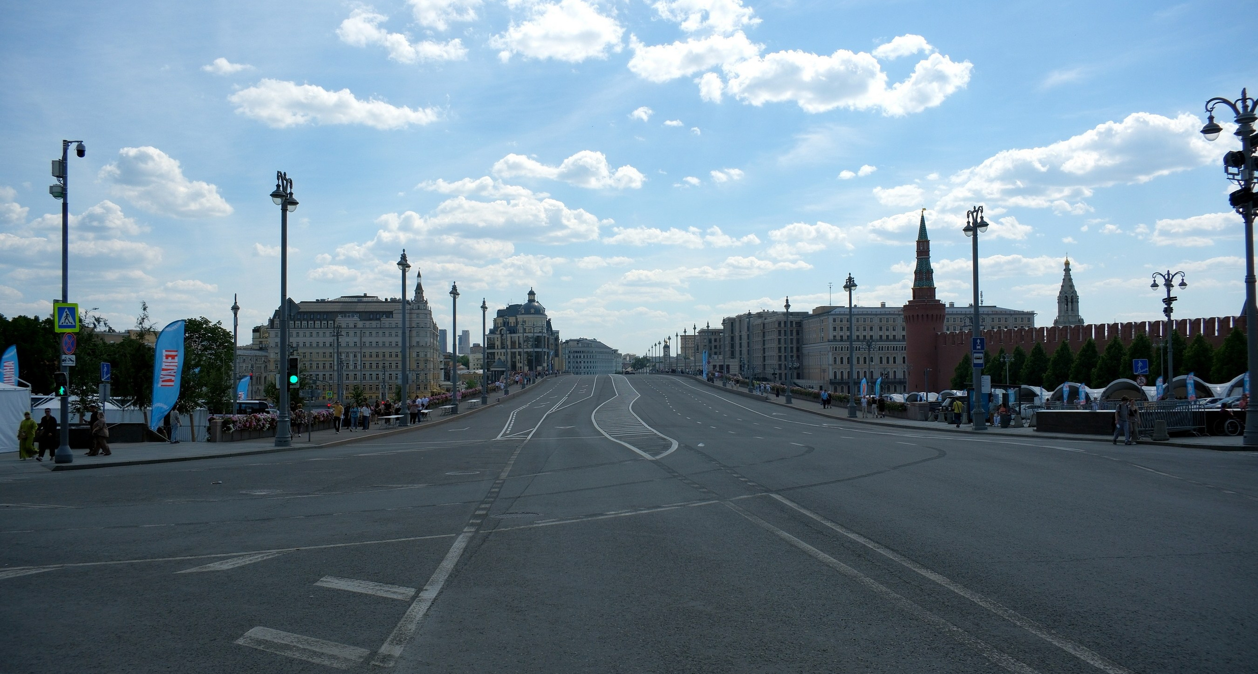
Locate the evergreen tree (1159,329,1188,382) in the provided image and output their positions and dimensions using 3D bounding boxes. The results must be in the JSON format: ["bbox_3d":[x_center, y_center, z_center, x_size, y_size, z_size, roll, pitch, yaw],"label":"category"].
[{"bbox_3d":[70.054,4.124,121.000,4.200,10.400,4.200,0,-2,0],"label":"evergreen tree"}]

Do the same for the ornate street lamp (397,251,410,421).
[{"bbox_3d":[-14.597,0.064,61.184,0.850,11.400,1.500,-1,-2,2],"label":"ornate street lamp"}]

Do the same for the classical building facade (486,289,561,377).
[{"bbox_3d":[-56.806,0.266,512.000,39.000,51.000,34.000,0,-2,0],"label":"classical building facade"}]

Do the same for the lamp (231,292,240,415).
[{"bbox_3d":[-33.378,2.164,80.000,0.700,11.600,2.200,0,-2,-23],"label":"lamp"}]

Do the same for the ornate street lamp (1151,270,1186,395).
[{"bbox_3d":[49.998,0.275,87.000,3.050,13.000,3.050,-2,-2,27],"label":"ornate street lamp"}]

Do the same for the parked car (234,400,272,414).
[{"bbox_3d":[-37.139,7.205,92.000,5.000,1.950,2.000,0,-2,0],"label":"parked car"}]

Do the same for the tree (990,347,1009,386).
[{"bbox_3d":[59.581,6.906,151.000,4.100,10.200,4.100,0,-2,0],"label":"tree"}]

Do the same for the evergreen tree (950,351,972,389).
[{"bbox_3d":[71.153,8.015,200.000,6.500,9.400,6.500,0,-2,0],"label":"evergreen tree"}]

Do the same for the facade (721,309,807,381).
[{"bbox_3d":[75.043,4.928,494.850,24.000,35.000,82.000,0,-2,-23],"label":"facade"}]

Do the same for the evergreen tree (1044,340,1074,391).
[{"bbox_3d":[63.556,5.748,139.000,4.300,10.200,4.300,0,-2,0],"label":"evergreen tree"}]

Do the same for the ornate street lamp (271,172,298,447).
[{"bbox_3d":[-15.001,-1.313,41.000,0.720,11.800,2.500,0,-2,0],"label":"ornate street lamp"}]

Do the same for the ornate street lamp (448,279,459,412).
[{"bbox_3d":[-15.541,0.980,84.000,0.720,11.700,2.500,0,-2,0],"label":"ornate street lamp"}]

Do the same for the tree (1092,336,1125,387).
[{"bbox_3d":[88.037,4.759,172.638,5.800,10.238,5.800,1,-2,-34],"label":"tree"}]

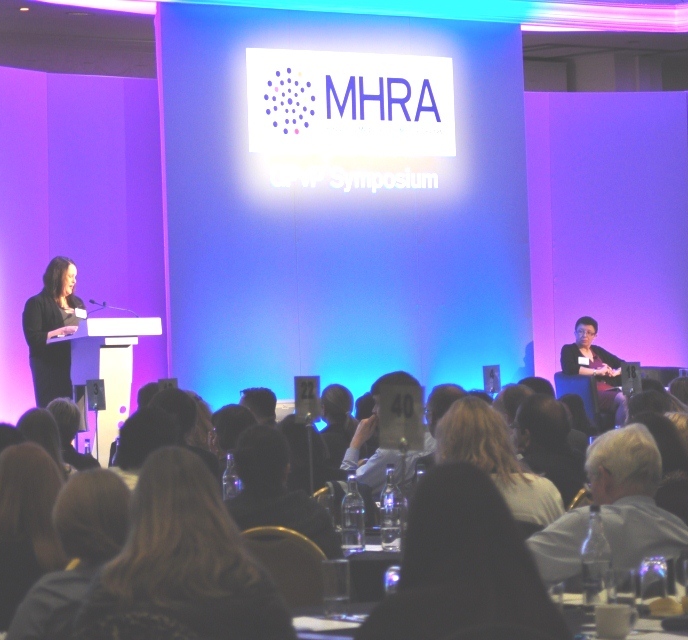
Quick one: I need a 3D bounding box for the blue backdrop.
[{"bbox_3d":[0.076,-0.612,22.500,3.630,3.682,0.070,-1,-1,-36],"label":"blue backdrop"}]

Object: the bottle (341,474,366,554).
[{"bbox_3d":[0.033,0.679,9.900,0.080,0.290,0.080,-1,0,0],"label":"bottle"}]

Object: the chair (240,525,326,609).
[{"bbox_3d":[-0.175,1.100,8.970,0.440,0.920,0.560,-1,0,12],"label":"chair"}]

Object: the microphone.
[{"bbox_3d":[-1.476,-0.074,18.000,0.420,0.125,0.045,-1,0,44],"label":"microphone"}]

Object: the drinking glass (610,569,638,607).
[{"bbox_3d":[0.774,0.741,7.750,0.074,0.108,0.074,-1,0,0],"label":"drinking glass"}]

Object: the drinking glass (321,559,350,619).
[{"bbox_3d":[-0.020,0.715,7.430,0.071,0.146,0.071,-2,-1,0],"label":"drinking glass"}]

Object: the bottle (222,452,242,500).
[{"bbox_3d":[-0.476,0.710,11.900,0.076,0.296,0.076,-2,-1,0],"label":"bottle"}]

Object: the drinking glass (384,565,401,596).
[{"bbox_3d":[0.144,0.741,7.700,0.072,0.130,0.072,-1,0,0],"label":"drinking glass"}]

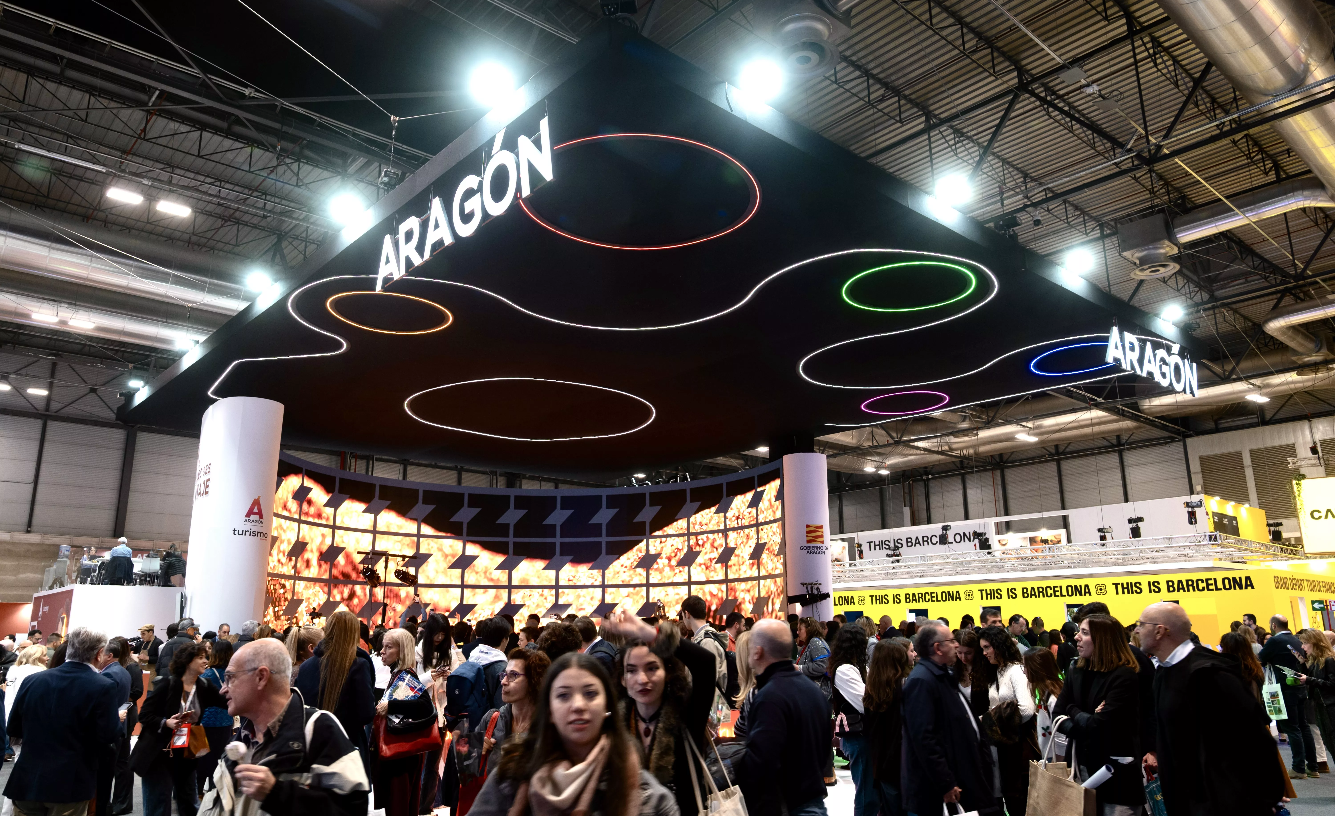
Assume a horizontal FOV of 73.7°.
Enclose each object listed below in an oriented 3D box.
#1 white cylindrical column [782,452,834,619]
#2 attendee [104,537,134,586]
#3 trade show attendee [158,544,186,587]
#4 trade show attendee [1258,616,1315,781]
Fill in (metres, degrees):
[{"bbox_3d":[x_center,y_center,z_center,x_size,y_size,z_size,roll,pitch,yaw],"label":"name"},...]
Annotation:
[{"bbox_3d":[2.590,3.138,15.950,0.783,4.641,0.783,11,-18,-40],"label":"white cylindrical column"},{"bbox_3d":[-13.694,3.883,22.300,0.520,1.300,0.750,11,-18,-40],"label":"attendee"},{"bbox_3d":[-12.832,4.103,23.100,0.750,1.300,0.520,-14,-19,42],"label":"trade show attendee"},{"bbox_3d":[7.095,3.274,10.227,0.560,1.760,0.420,5,-15,-22],"label":"trade show attendee"}]

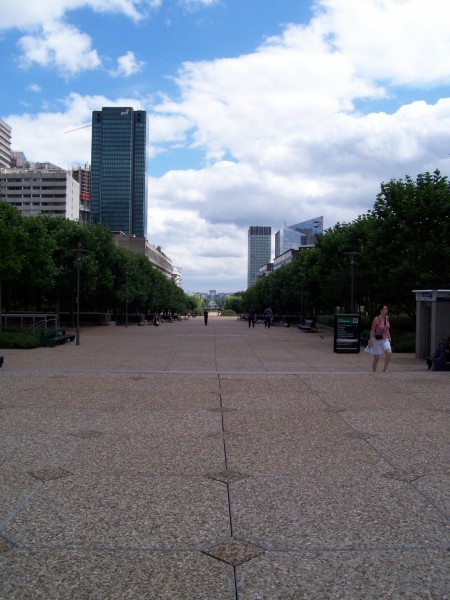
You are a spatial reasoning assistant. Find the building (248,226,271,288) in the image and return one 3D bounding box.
[{"bbox_3d":[44.747,-38.393,751.021,26.000,105.000,36.000,1,0,-1],"label":"building"}]

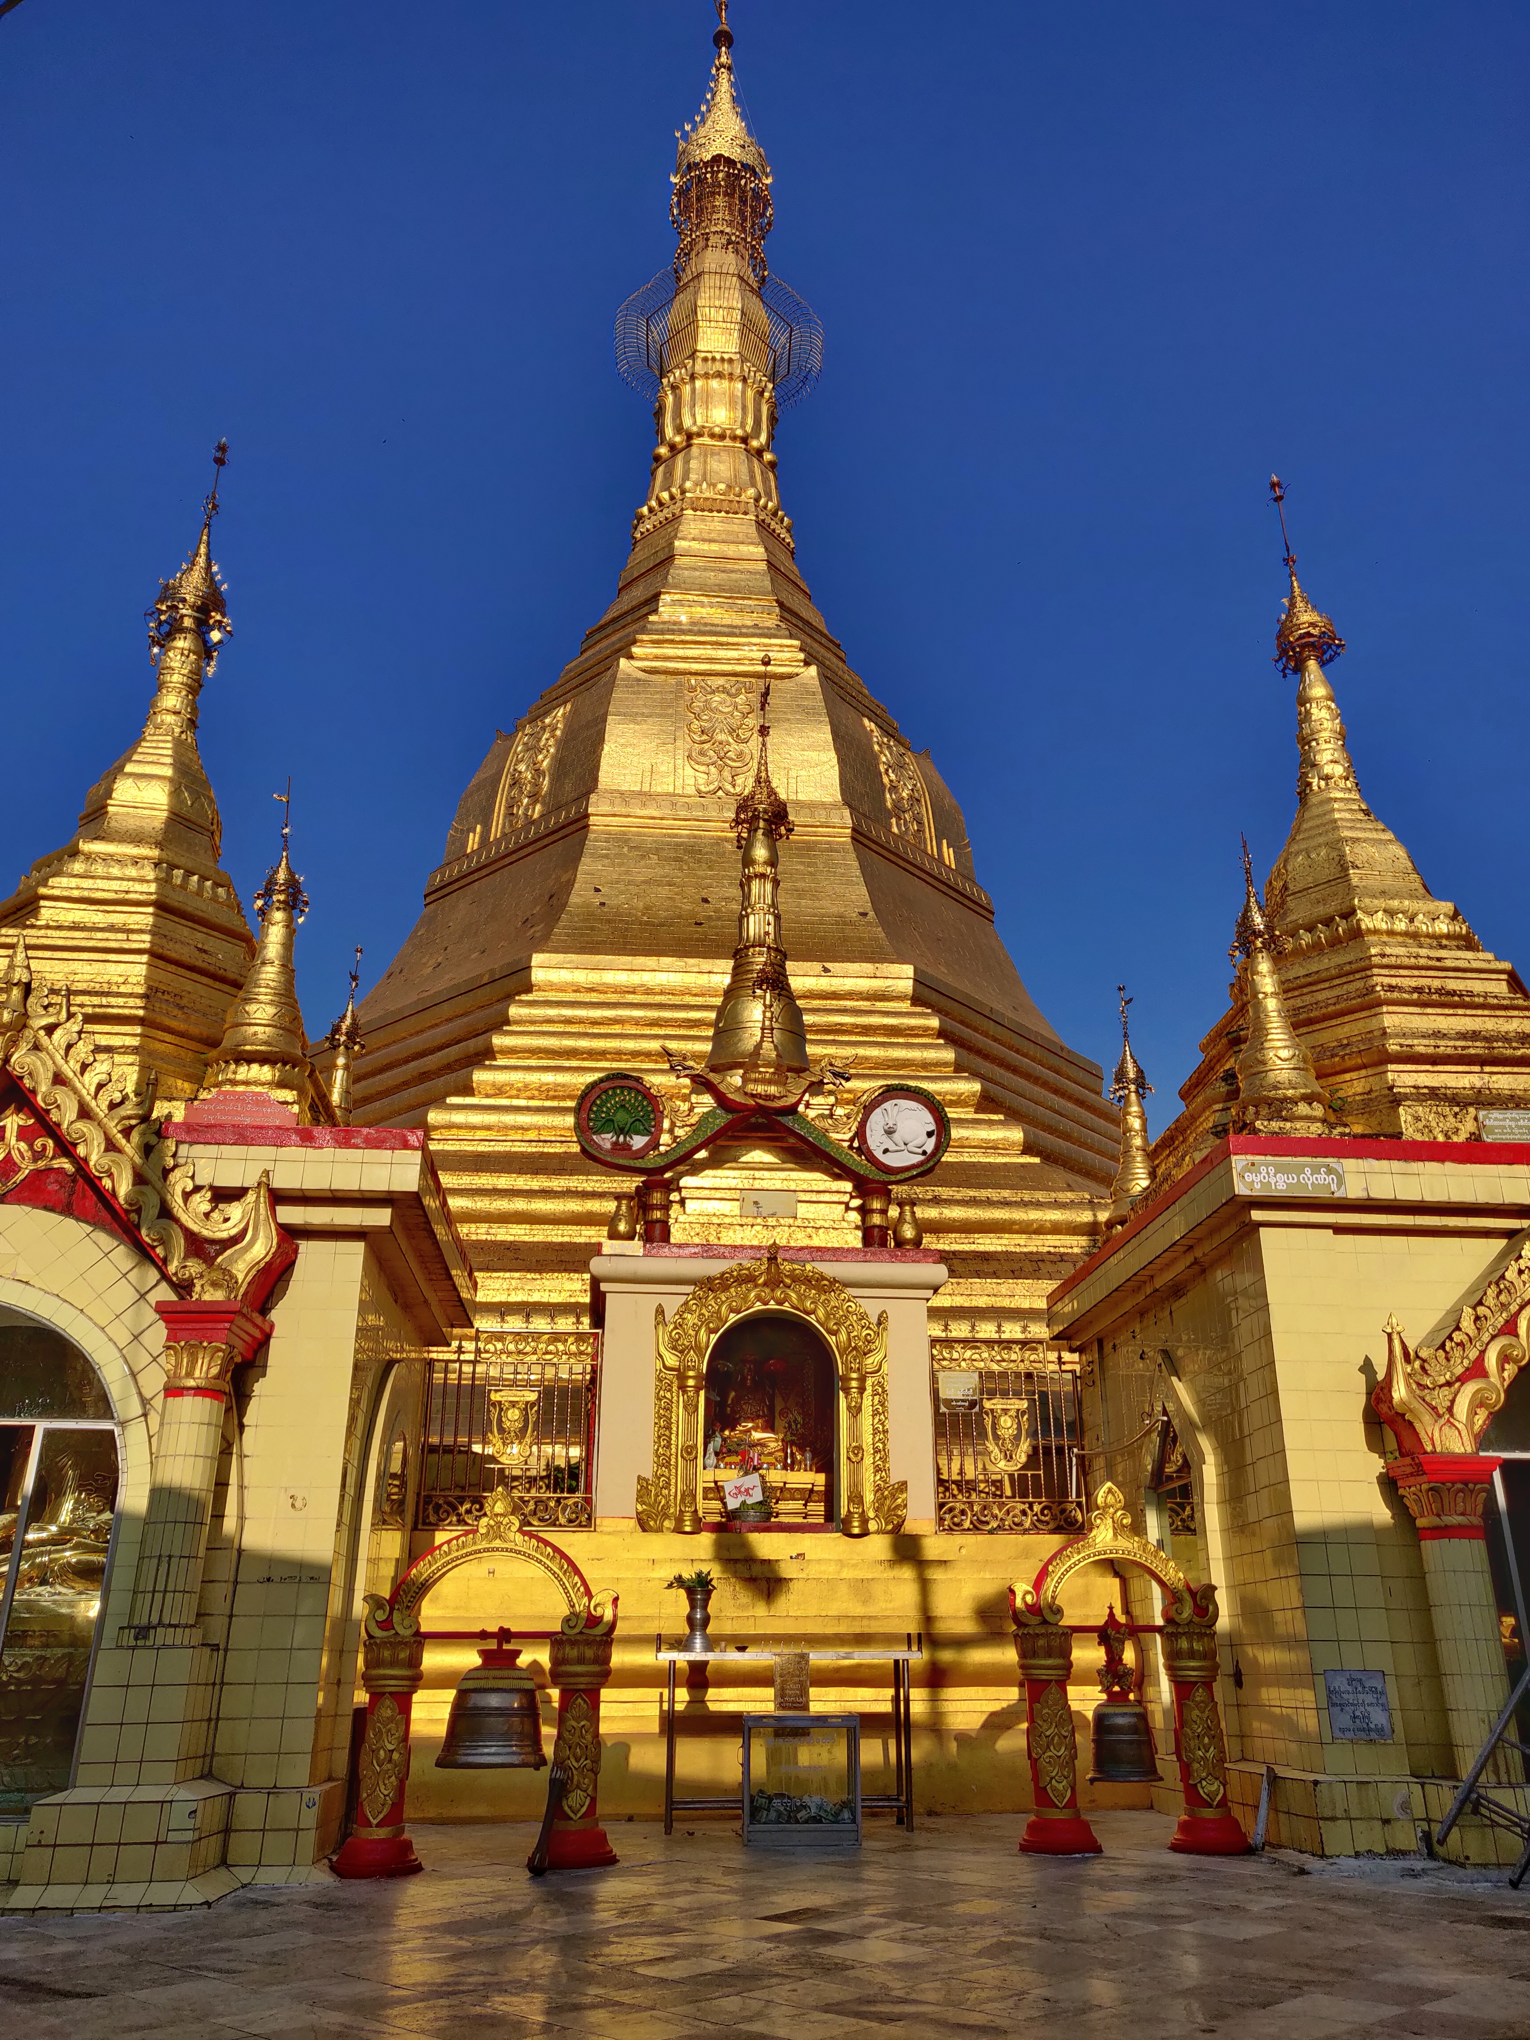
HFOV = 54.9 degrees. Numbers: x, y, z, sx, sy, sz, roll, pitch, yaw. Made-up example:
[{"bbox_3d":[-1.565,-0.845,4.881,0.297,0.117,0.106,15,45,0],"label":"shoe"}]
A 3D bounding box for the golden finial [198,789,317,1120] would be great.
[{"bbox_3d":[-3.966,-0.580,11.922,0.858,3.146,0.858,2,-22,-4],"label":"golden finial"}]

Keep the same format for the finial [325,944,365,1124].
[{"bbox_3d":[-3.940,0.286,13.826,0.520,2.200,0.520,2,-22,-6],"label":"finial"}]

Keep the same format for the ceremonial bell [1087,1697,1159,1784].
[{"bbox_3d":[2.406,4.838,9.905,0.478,0.507,0.478,2,-22,-4],"label":"ceremonial bell"}]

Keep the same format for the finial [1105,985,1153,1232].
[{"bbox_3d":[4.047,1.080,16.166,0.801,3.075,0.801,2,-22,-4],"label":"finial"}]

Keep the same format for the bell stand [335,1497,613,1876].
[{"bbox_3d":[-1.826,4.325,9.825,1.816,2.302,0.601,4,-23,-10],"label":"bell stand"}]

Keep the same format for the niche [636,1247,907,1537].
[{"bbox_3d":[0.038,3.246,12.882,2.255,2.413,0.700,2,-22,-6],"label":"niche"}]

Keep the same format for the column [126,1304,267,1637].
[{"bbox_3d":[-3.709,2.898,9.510,0.543,2.031,0.615,2,-22,-4],"label":"column"}]

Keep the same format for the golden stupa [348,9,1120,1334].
[{"bbox_3d":[-1.150,-8.940,32.849,19.000,41.072,19.000,2,-22,-5],"label":"golden stupa"}]

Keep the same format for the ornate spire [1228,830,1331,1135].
[{"bbox_3d":[4.130,-0.284,12.222,0.800,2.801,0.800,2,-22,-6],"label":"ornate spire"}]

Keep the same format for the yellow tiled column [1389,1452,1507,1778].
[{"bbox_3d":[4.960,4.202,10.468,0.586,2.074,0.572,2,-22,-4],"label":"yellow tiled column"}]

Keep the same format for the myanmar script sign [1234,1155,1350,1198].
[{"bbox_3d":[4.074,1.214,11.386,0.887,0.286,0.026,2,-22,-4],"label":"myanmar script sign"}]

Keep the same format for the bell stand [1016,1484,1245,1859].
[{"bbox_3d":[2.435,4.379,10.093,1.526,2.289,0.500,2,-22,-4],"label":"bell stand"}]

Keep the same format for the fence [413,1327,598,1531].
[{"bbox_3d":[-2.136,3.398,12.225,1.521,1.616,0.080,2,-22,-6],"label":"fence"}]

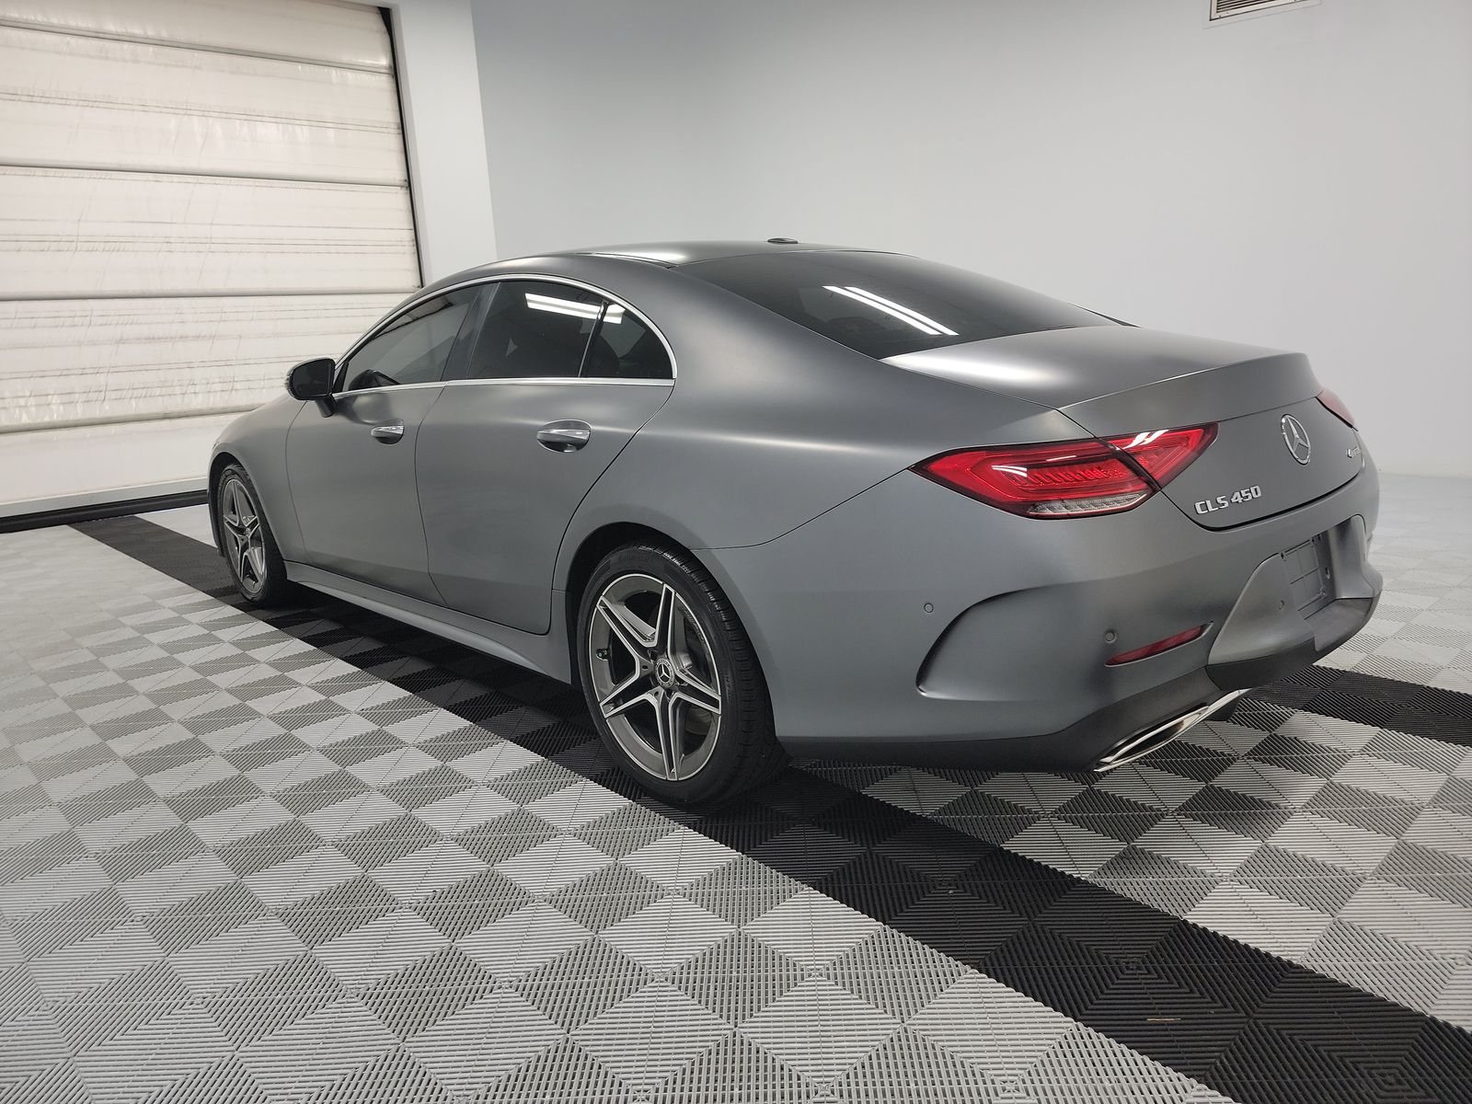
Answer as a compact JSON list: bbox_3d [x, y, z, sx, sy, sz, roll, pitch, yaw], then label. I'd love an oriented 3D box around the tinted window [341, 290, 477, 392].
[{"bbox_3d":[-1.128,-0.722,3.512,0.070,0.335,0.840,24,-11,-40],"label":"tinted window"}]

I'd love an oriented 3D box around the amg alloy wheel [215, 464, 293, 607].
[{"bbox_3d":[-2.126,-0.091,4.640,0.245,0.668,0.668,-15,18,-42],"label":"amg alloy wheel"}]

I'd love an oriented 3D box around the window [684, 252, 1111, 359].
[{"bbox_3d":[0.450,-0.721,2.818,1.070,0.090,0.820,-15,36,-40],"label":"window"}]

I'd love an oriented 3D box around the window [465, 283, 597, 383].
[{"bbox_3d":[-0.562,-0.637,2.883,0.650,0.320,0.070,11,-10,47],"label":"window"}]

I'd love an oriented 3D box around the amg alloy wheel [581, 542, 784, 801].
[{"bbox_3d":[-0.121,0.274,2.522,0.265,0.668,0.668,-15,17,-40],"label":"amg alloy wheel"}]

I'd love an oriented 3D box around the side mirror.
[{"bbox_3d":[-1.516,-0.594,3.628,0.190,0.185,0.140,-15,17,-40],"label":"side mirror"}]

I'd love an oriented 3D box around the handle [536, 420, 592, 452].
[{"bbox_3d":[-0.430,-0.289,2.557,0.055,0.075,0.230,-15,17,-40],"label":"handle"}]

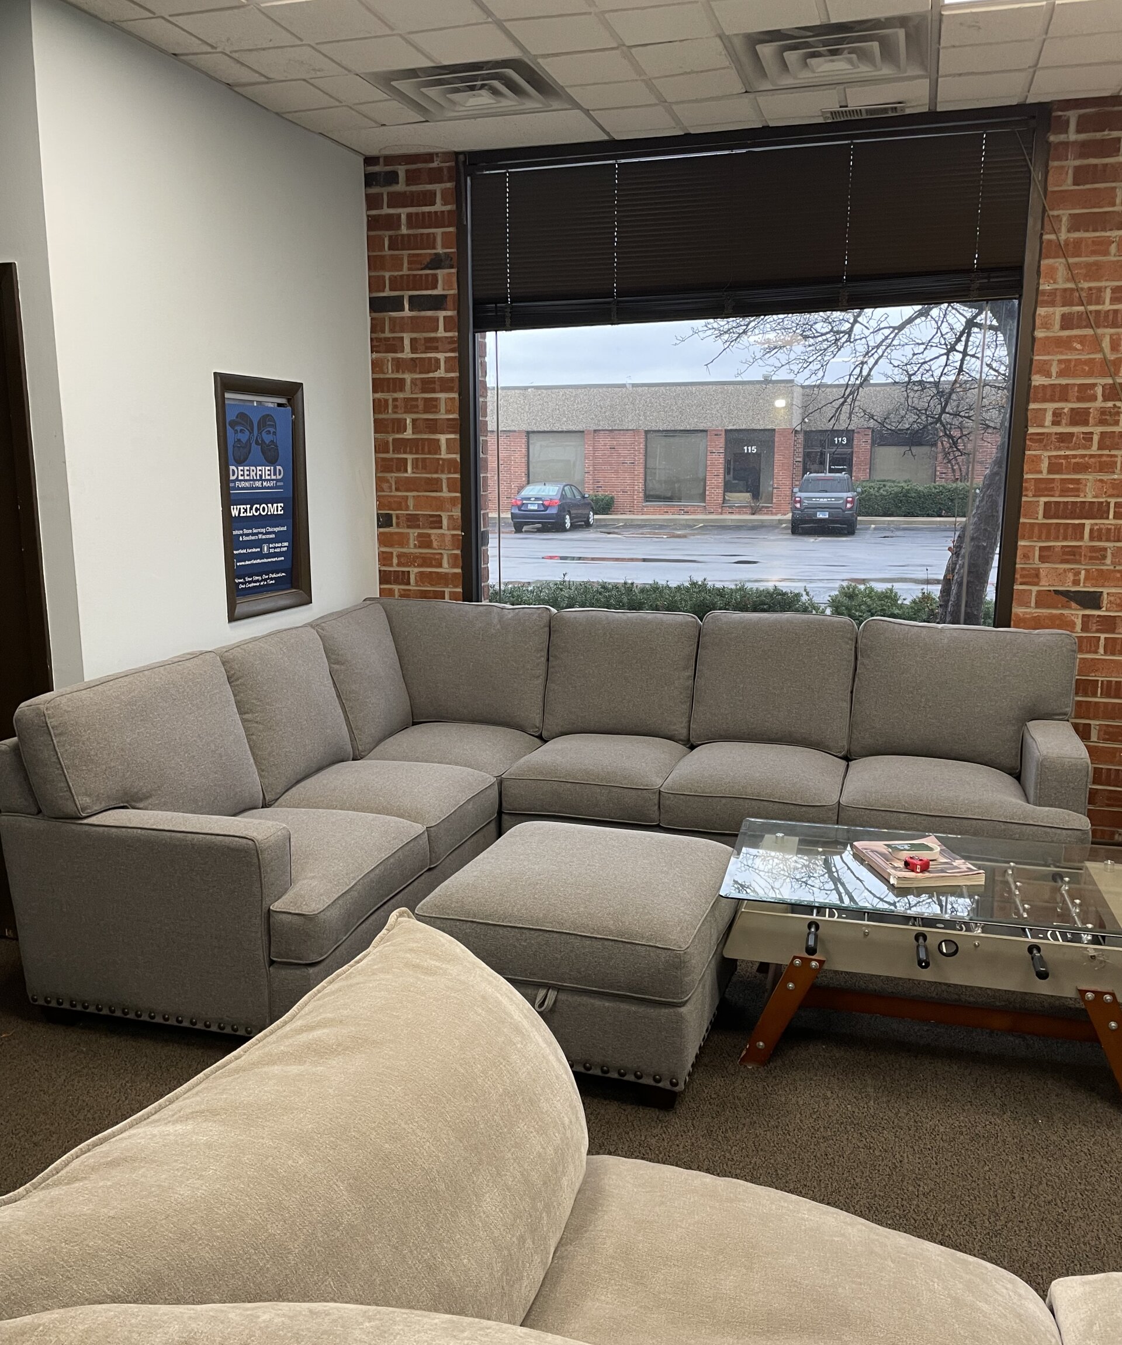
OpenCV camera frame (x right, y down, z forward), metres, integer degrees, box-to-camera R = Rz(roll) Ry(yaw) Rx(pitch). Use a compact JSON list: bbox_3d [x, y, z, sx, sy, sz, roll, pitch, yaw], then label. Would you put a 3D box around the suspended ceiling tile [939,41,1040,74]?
[{"bbox_3d":[1.348,-1.961,3.574,0.280,0.020,0.287,3,12,17],"label":"suspended ceiling tile"}]

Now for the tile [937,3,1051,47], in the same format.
[{"bbox_3d":[1.267,-1.902,3.300,0.280,0.020,0.288,4,12,17],"label":"tile"}]

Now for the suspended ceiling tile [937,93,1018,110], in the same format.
[{"bbox_3d":[1.490,-2.051,4.026,0.280,0.020,0.101,3,12,17],"label":"suspended ceiling tile"}]

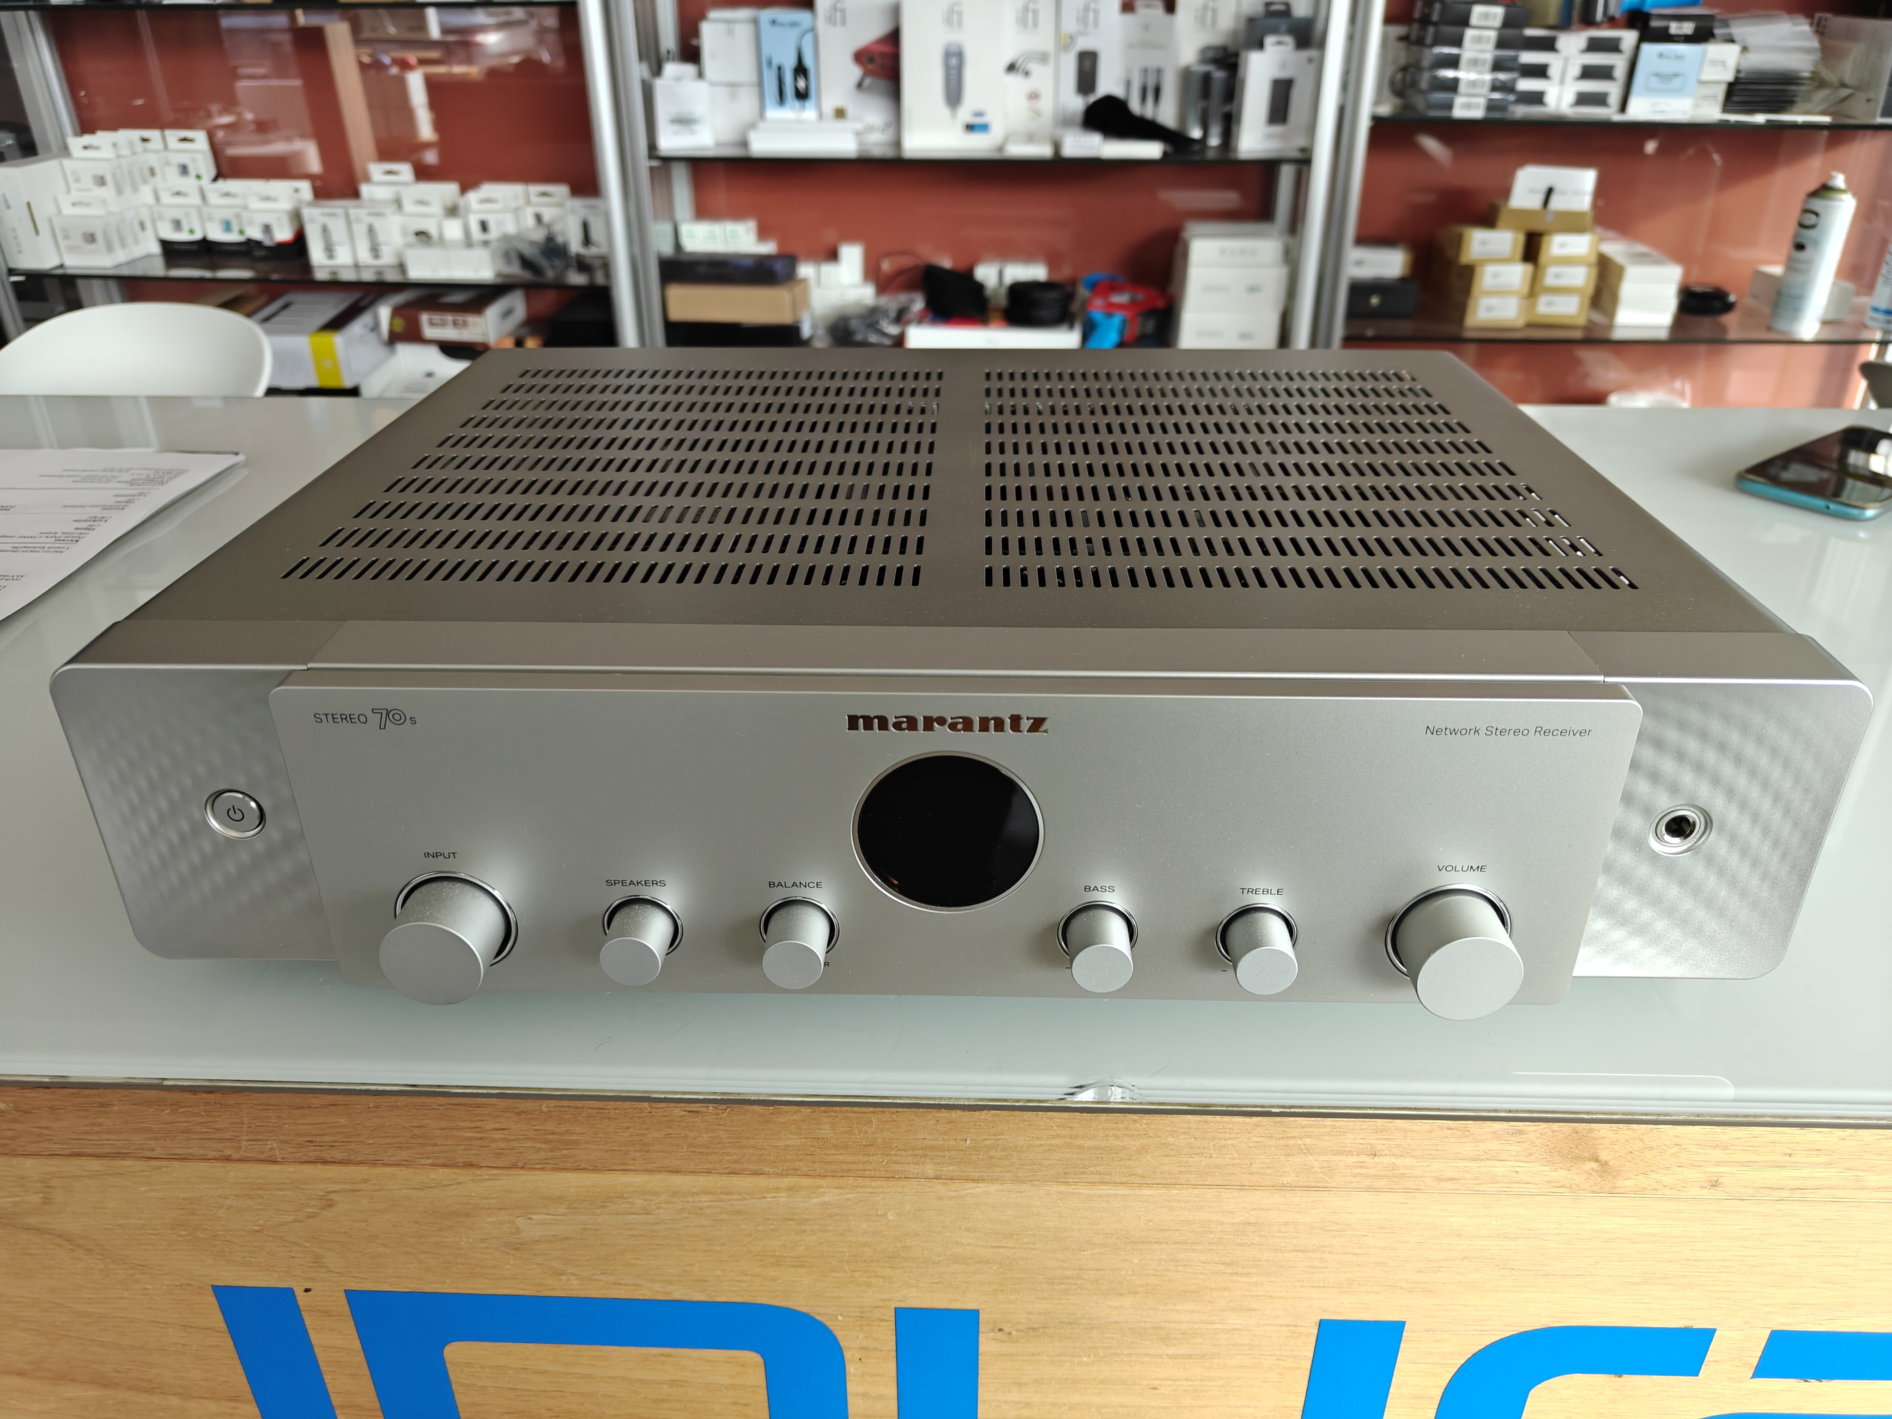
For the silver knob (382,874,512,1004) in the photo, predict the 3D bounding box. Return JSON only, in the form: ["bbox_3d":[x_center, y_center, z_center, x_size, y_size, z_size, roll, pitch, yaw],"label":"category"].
[{"bbox_3d":[-0.128,0.060,0.334,0.027,0.027,0.019,0,28,1],"label":"silver knob"}]

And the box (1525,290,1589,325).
[{"bbox_3d":[0.955,-0.652,2.101,0.089,0.043,0.130,1,28,1],"label":"box"}]

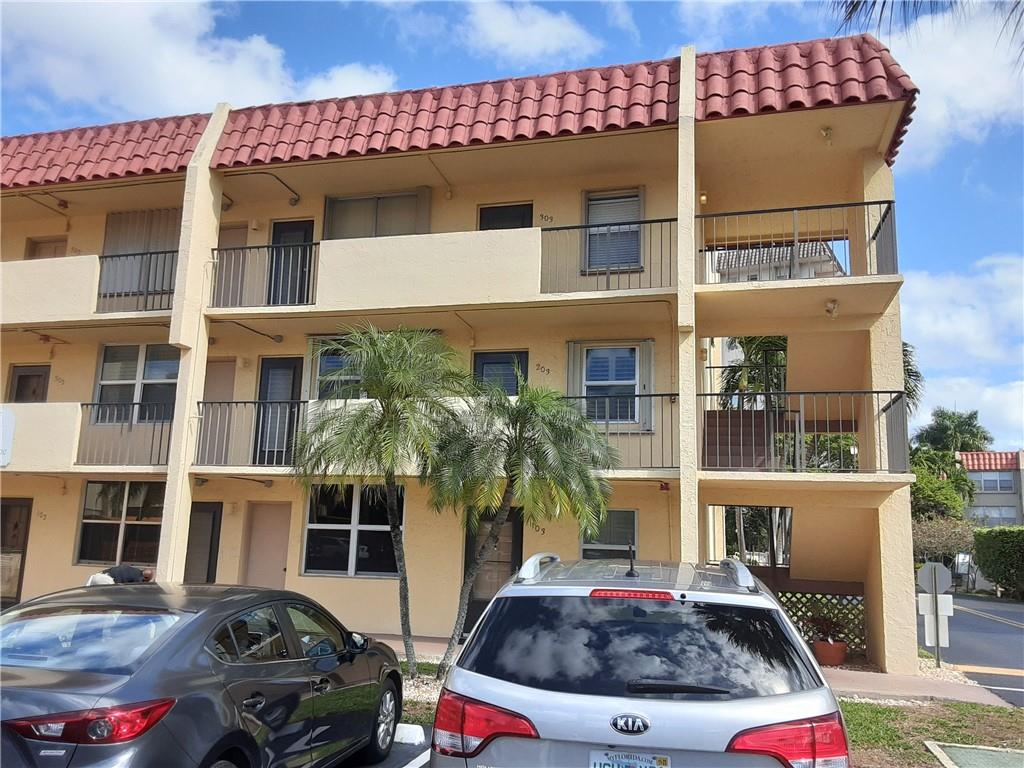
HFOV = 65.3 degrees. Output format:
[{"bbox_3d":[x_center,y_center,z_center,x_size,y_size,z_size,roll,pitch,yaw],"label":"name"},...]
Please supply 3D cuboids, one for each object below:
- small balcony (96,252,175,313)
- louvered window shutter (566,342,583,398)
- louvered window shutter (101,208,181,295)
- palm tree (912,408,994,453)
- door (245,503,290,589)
[{"bbox_3d":[-6.104,-1.619,14.057,2.071,1.059,1.100,-1,-10,15],"label":"small balcony"},{"bbox_3d":[0.992,0.044,12.840,0.247,1.446,0.124,-1,-10,15],"label":"louvered window shutter"},{"bbox_3d":[-7.121,-2.572,15.474,2.081,1.676,0.135,-1,-10,15],"label":"louvered window shutter"},{"bbox_3d":[36.446,8.051,65.264,6.300,12.453,6.200,-1,-10,15],"label":"palm tree"},{"bbox_3d":[-4.248,3.115,13.804,0.846,2.106,0.120,-1,-10,15],"label":"door"}]

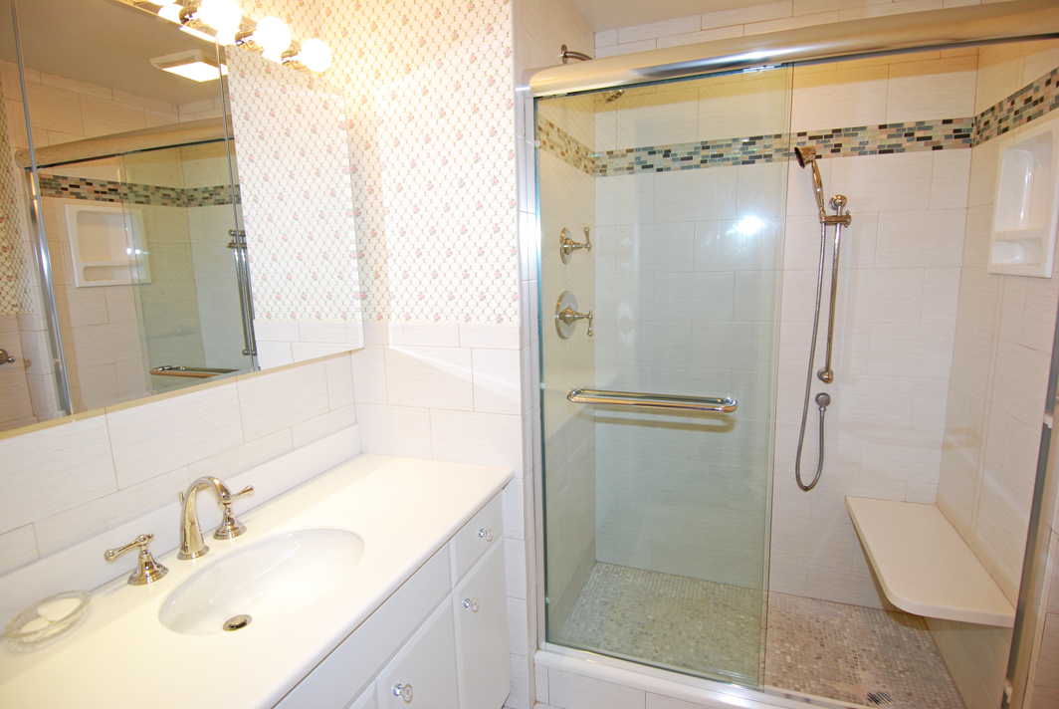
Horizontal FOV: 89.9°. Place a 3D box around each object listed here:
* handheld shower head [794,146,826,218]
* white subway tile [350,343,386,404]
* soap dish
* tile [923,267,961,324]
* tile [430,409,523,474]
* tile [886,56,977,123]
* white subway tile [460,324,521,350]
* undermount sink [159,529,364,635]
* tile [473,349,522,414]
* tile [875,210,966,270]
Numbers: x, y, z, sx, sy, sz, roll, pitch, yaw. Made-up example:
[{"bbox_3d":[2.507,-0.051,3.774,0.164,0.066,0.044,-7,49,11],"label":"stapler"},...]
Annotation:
[{"bbox_3d":[1.032,-0.628,1.936,0.072,0.273,0.080,-11,5,17],"label":"handheld shower head"},{"bbox_3d":[-0.535,0.068,1.782,0.129,0.198,0.010,2,9,20],"label":"white subway tile"},{"bbox_3d":[-0.848,0.469,0.939,0.125,0.036,0.126,2,9,20],"label":"soap dish"},{"bbox_3d":[1.492,-0.212,1.925,0.106,0.202,0.010,2,9,20],"label":"tile"},{"bbox_3d":[-0.169,0.277,1.679,0.315,0.196,0.010,2,9,20],"label":"tile"},{"bbox_3d":[1.396,-0.913,1.846,0.257,0.197,0.010,2,9,20],"label":"tile"},{"bbox_3d":[-0.122,-0.054,1.608,0.196,0.070,0.010,2,9,20],"label":"white subway tile"},{"bbox_3d":[-0.532,0.533,1.115,0.347,0.155,0.407,2,9,20],"label":"undermount sink"},{"bbox_3d":[-0.099,0.082,1.621,0.154,0.198,0.010,2,9,20],"label":"tile"},{"bbox_3d":[1.411,-0.415,1.922,0.267,0.199,0.010,2,9,20],"label":"tile"}]

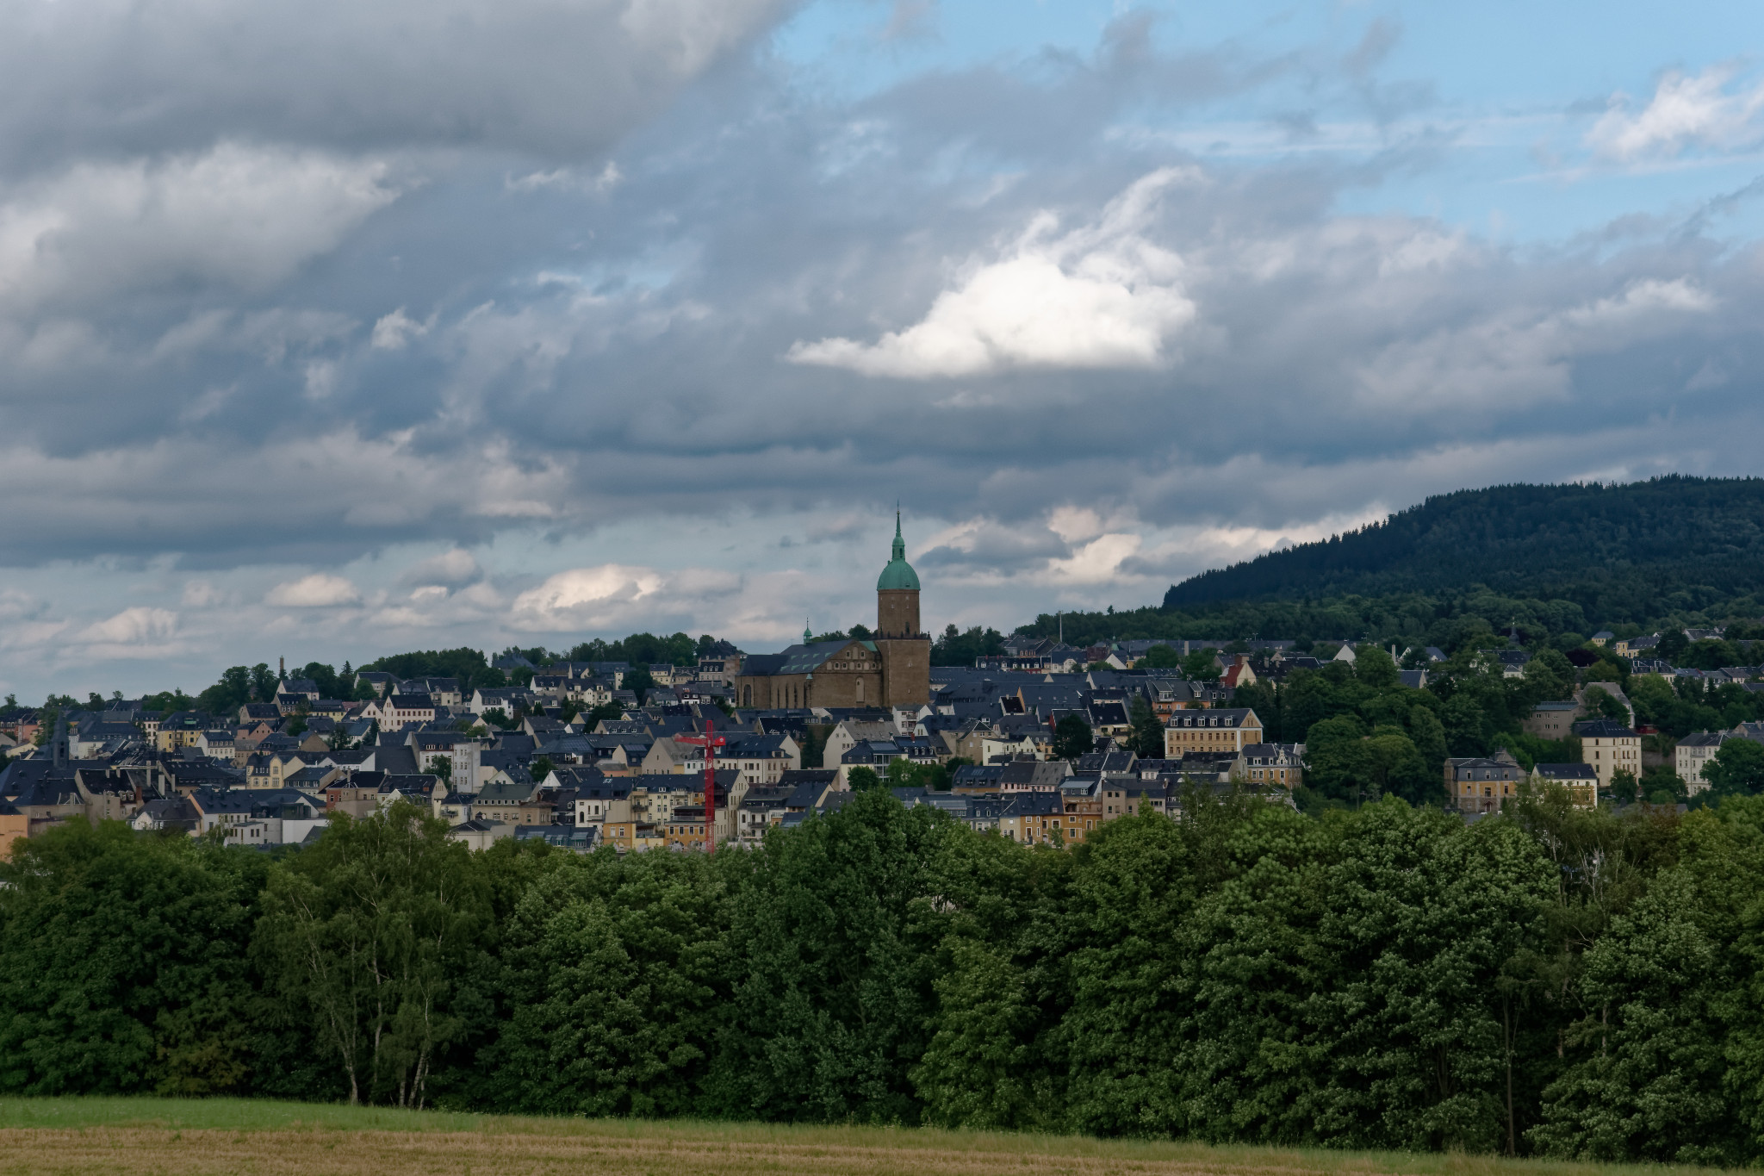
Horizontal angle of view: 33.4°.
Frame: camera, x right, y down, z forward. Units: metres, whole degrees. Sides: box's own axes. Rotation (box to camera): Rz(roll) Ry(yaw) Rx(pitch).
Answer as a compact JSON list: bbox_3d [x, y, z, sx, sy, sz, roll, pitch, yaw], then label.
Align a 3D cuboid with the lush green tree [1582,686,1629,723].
[{"bbox_3d":[200.740,33.660,815.660,12.620,13.010,12.620,0,-1,14],"label":"lush green tree"}]

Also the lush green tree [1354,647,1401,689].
[{"bbox_3d":[166.229,27.255,985.000,15.300,16.000,15.000,0,-3,0],"label":"lush green tree"}]

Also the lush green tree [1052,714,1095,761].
[{"bbox_3d":[55.400,44.010,853.200,12.000,14.400,12.000,0,-1,4],"label":"lush green tree"}]

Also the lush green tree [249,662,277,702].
[{"bbox_3d":[-231.788,36.111,1100.000,10.500,16.000,10.500,0,-3,0],"label":"lush green tree"}]

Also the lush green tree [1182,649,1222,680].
[{"bbox_3d":[112.020,27.534,1030.000,14.000,12.000,13.000,0,-3,0],"label":"lush green tree"}]

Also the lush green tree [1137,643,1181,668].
[{"bbox_3d":[110.970,27.820,1174.770,17.620,11.570,17.620,0,-1,5],"label":"lush green tree"}]

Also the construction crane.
[{"bbox_3d":[-48.000,54.000,770.000,2.300,39.000,37.000,0,-1,-24],"label":"construction crane"}]

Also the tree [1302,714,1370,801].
[{"bbox_3d":[119.070,45.010,770.860,18.070,23.500,18.070,0,-1,9],"label":"tree"}]

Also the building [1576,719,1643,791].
[{"bbox_3d":[187.740,42.960,757.070,11.800,18.460,11.800,1,-1,-26],"label":"building"}]

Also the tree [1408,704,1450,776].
[{"bbox_3d":[150.556,42.166,810.000,11.500,20.000,11.500,0,-3,0],"label":"tree"}]

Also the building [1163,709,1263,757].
[{"bbox_3d":[97.183,43.256,862.000,25.000,15.300,12.000,-2,-3,38],"label":"building"}]

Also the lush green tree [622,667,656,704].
[{"bbox_3d":[-95.150,39.101,1150.000,12.500,15.500,12.500,0,-3,0],"label":"lush green tree"}]

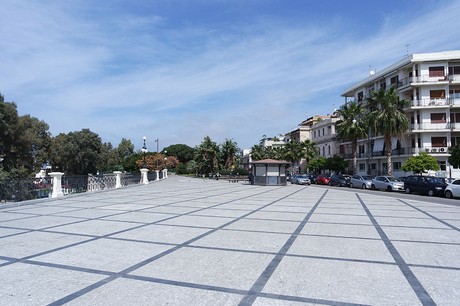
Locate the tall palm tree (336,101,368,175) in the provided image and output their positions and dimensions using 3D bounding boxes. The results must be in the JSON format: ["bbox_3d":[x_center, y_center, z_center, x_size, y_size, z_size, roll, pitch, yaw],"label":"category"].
[{"bbox_3d":[16.485,-1.261,41.322,4.400,10.900,4.400,0,-3,0],"label":"tall palm tree"}]

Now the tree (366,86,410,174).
[{"bbox_3d":[18.821,-1.918,36.410,5.100,12.140,5.100,1,-3,-7],"label":"tree"}]

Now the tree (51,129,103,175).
[{"bbox_3d":[-22.461,0.807,45.094,7.600,8.880,7.600,1,-3,-7],"label":"tree"}]

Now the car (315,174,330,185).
[{"bbox_3d":[14.186,3.923,45.396,1.680,1.450,3.950,1,-3,-7],"label":"car"}]

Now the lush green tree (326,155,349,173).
[{"bbox_3d":[16.074,2.352,46.126,3.600,4.250,3.600,0,-3,0],"label":"lush green tree"}]

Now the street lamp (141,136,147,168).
[{"bbox_3d":[-10.653,-0.062,38.432,0.750,4.000,0.750,0,-3,0],"label":"street lamp"}]

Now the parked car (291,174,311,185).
[{"bbox_3d":[10.354,3.778,45.043,1.770,1.460,4.300,0,-3,-3],"label":"parked car"}]

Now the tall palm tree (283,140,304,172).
[{"bbox_3d":[14.549,1.591,70.244,4.900,8.950,4.900,1,-3,-7],"label":"tall palm tree"}]

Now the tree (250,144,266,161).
[{"bbox_3d":[7.966,2.189,86.272,4.700,9.200,4.700,0,-3,0],"label":"tree"}]

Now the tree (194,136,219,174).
[{"bbox_3d":[-6.162,1.066,80.313,6.300,10.600,6.300,0,-3,0],"label":"tree"}]

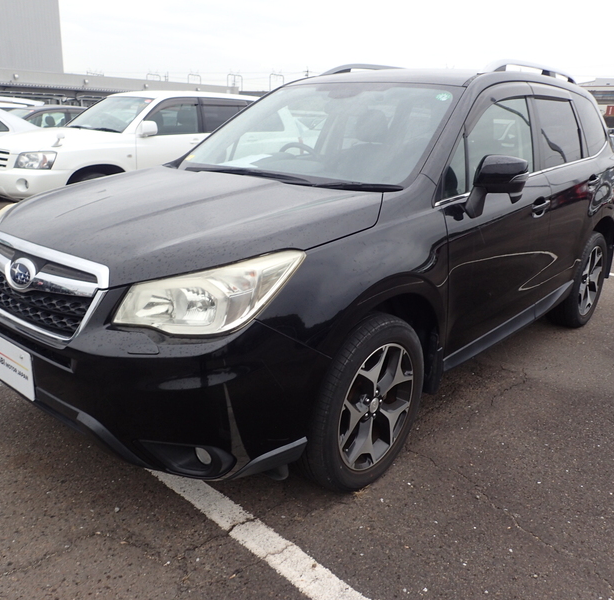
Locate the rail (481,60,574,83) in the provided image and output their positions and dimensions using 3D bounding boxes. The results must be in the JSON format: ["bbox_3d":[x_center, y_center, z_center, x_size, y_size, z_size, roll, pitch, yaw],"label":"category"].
[{"bbox_3d":[1.337,-1.323,3.380,0.070,0.120,1.600,15,22,39],"label":"rail"}]

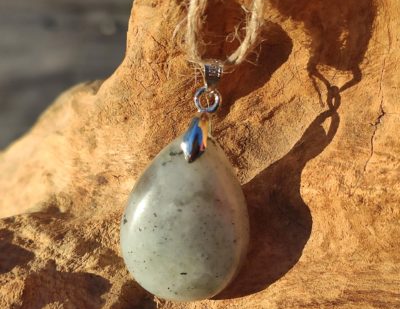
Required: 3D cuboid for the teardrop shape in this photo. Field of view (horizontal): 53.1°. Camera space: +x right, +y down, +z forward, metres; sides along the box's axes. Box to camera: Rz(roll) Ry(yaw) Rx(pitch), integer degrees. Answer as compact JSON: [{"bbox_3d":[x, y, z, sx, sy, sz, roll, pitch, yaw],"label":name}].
[{"bbox_3d":[-0.003,0.013,0.085,0.029,0.038,0.011,13,16,16],"label":"teardrop shape"}]

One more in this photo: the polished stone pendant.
[{"bbox_3d":[-0.002,0.007,0.083,0.029,0.051,0.011,13,16,16],"label":"polished stone pendant"}]

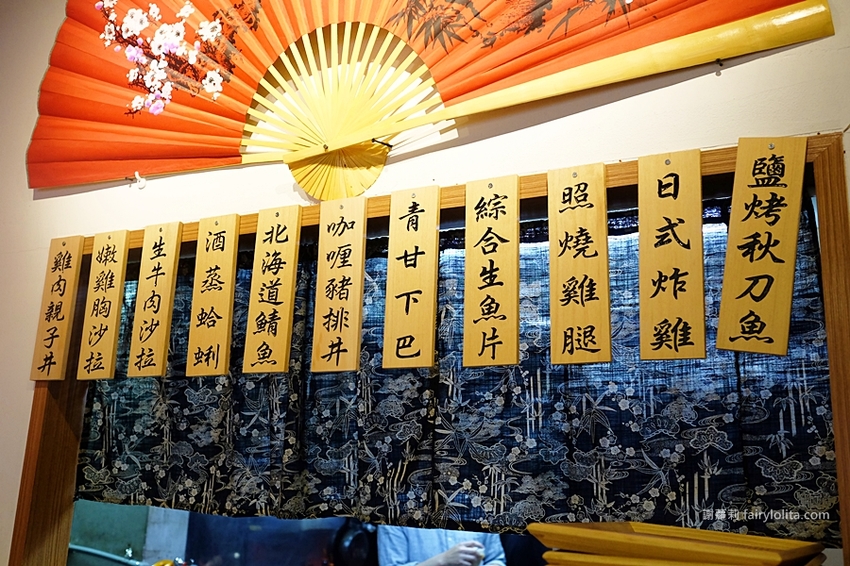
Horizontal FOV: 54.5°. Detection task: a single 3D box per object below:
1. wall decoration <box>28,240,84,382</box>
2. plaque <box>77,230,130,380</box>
[{"bbox_3d":[-0.773,0.053,1.740,0.089,0.305,0.011,-4,-15,26],"label":"wall decoration"},{"bbox_3d":[-0.653,0.045,1.681,0.089,0.305,0.011,-5,-15,26],"label":"plaque"}]

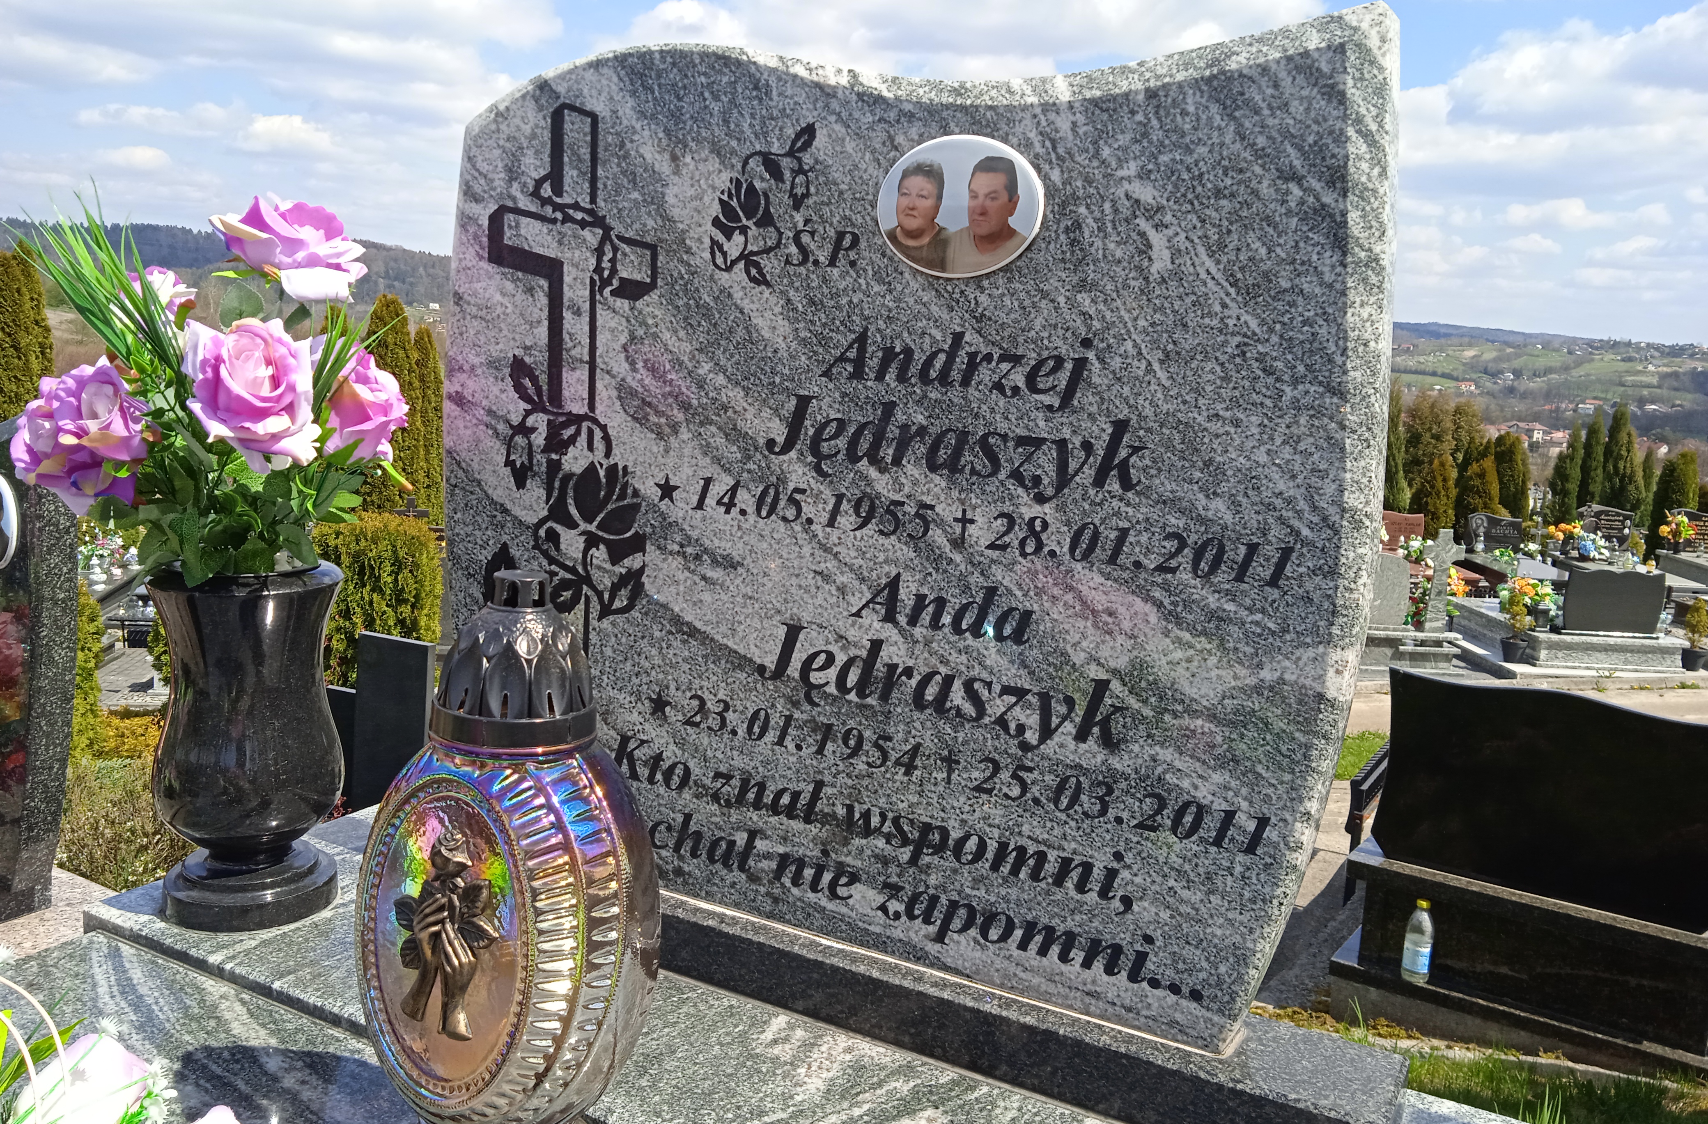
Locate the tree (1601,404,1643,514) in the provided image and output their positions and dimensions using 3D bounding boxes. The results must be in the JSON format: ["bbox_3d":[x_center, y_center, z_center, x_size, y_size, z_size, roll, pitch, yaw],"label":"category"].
[{"bbox_3d":[14.627,-1.740,26.500,0.780,2.624,0.780,4,9,0],"label":"tree"}]

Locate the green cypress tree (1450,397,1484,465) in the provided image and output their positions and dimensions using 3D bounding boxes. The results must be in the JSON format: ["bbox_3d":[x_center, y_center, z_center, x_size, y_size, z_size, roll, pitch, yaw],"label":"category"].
[{"bbox_3d":[13.227,-2.144,30.000,0.850,2.912,0.850,4,9,0],"label":"green cypress tree"}]

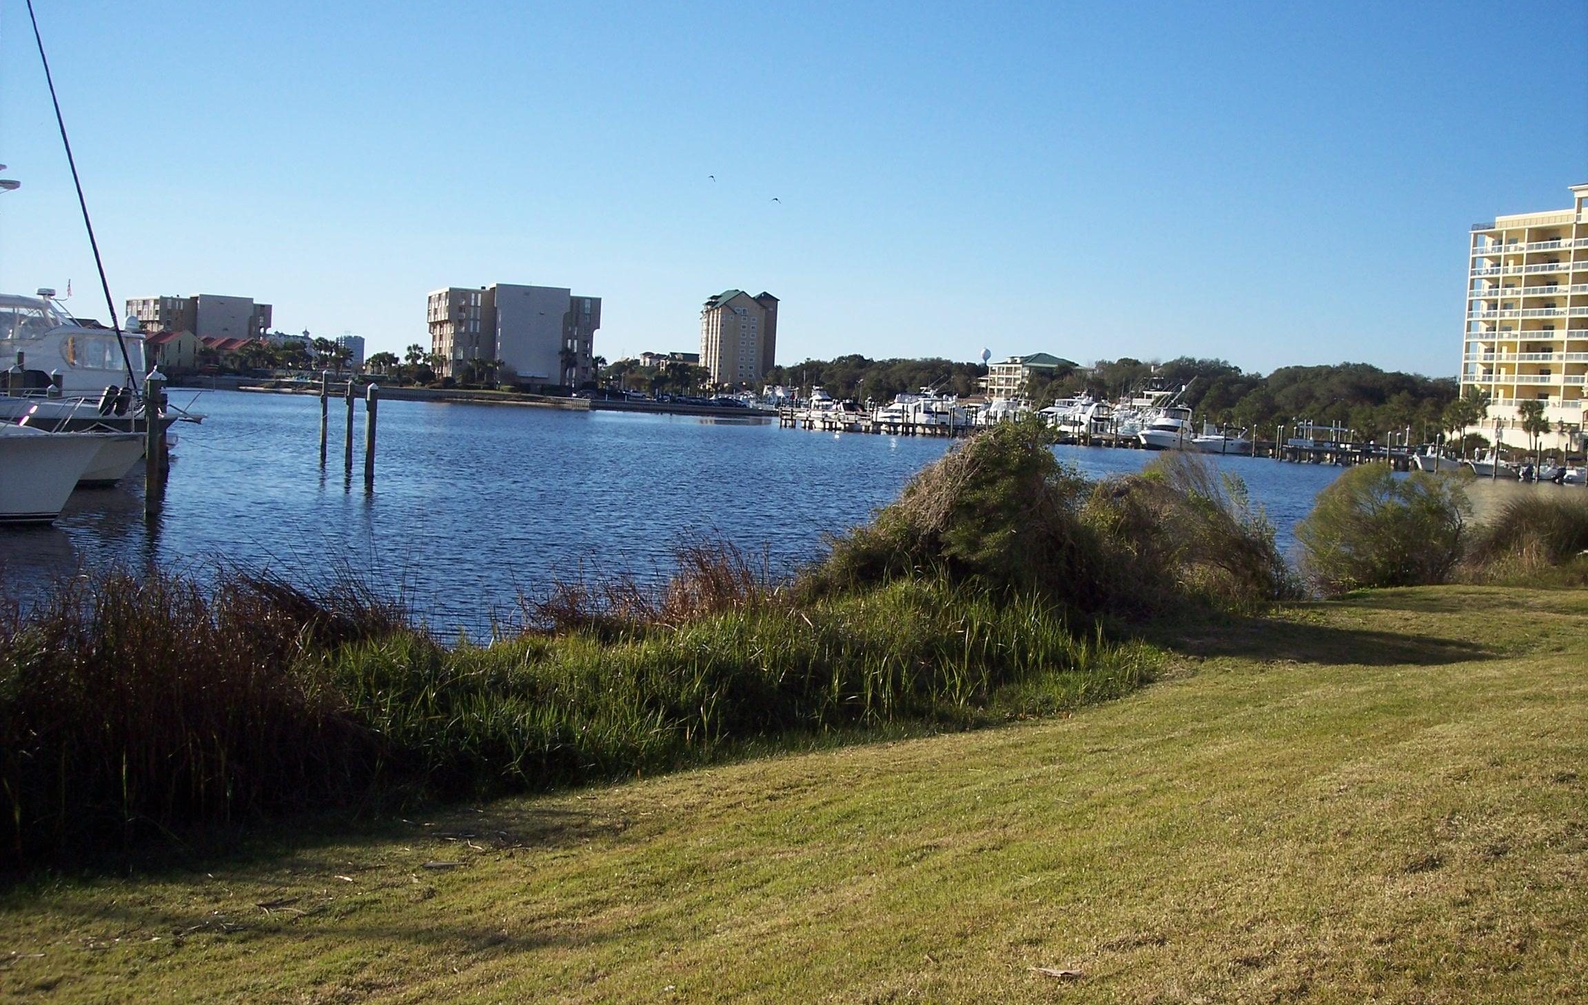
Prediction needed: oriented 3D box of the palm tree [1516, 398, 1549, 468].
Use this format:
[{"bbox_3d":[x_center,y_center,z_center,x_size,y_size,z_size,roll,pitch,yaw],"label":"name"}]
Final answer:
[{"bbox_3d":[78.524,-7.312,190.000,3.300,7.200,3.200,4,3,22],"label":"palm tree"}]

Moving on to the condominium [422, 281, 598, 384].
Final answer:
[{"bbox_3d":[-60.808,-35.333,386.119,32.000,22.000,30.000,2,3,-19],"label":"condominium"}]

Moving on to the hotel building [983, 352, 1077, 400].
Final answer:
[{"bbox_3d":[60.595,-30.138,460.991,18.000,17.000,15.500,1,3,-28],"label":"hotel building"}]

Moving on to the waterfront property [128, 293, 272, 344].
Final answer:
[{"bbox_3d":[-180.759,-51.356,543.087,33.000,22.000,33.000,1,4,-33],"label":"waterfront property"}]

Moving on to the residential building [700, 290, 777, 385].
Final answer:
[{"bbox_3d":[-21.017,-58.233,665.034,22.500,39.500,22.000,2,3,-24],"label":"residential building"}]

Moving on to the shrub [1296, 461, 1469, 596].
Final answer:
[{"bbox_3d":[8.875,0.393,27.000,2.500,1.900,2.200,4,3,18],"label":"shrub"}]

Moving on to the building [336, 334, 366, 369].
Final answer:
[{"bbox_3d":[-445.600,-144.165,1800.000,24.000,47.000,20.000,1,4,-30],"label":"building"}]

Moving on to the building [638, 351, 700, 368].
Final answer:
[{"bbox_3d":[-43.409,-45.626,624.993,19.000,14.000,14.000,2,3,-15],"label":"building"}]

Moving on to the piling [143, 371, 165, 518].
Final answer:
[{"bbox_3d":[-14.585,-1.400,40.800,0.360,3.300,0.360,2,3,-20],"label":"piling"}]

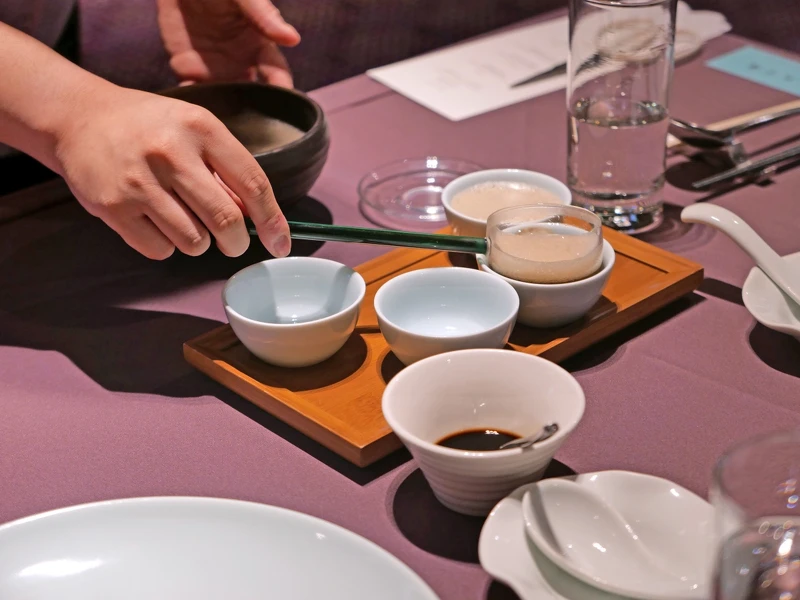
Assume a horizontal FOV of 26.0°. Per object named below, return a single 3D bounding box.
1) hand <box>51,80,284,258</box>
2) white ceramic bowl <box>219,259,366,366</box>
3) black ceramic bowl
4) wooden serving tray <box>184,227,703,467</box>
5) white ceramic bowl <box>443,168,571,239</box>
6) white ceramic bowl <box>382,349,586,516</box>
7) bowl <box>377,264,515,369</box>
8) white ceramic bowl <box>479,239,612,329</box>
[{"bbox_3d":[-0.130,-0.068,0.975,0.138,0.085,0.085,20,35,34],"label":"hand"},{"bbox_3d":[-0.059,0.011,0.987,0.081,0.038,0.081,-1,29,0],"label":"white ceramic bowl"},{"bbox_3d":[-0.118,-0.094,1.188,0.138,0.062,0.138,-1,29,0],"label":"black ceramic bowl"},{"bbox_3d":[0.032,0.012,1.032,0.283,0.019,0.151,-25,37,-37],"label":"wooden serving tray"},{"bbox_3d":[0.067,-0.048,1.092,0.081,0.038,0.081,-1,29,1],"label":"white ceramic bowl"},{"bbox_3d":[0.043,0.074,0.883,0.102,0.053,0.102,-1,29,1],"label":"white ceramic bowl"},{"bbox_3d":[0.026,0.018,0.973,0.081,0.038,0.081,-1,29,1],"label":"bowl"},{"bbox_3d":[0.085,-0.010,1.022,0.081,0.038,0.081,-1,29,1],"label":"white ceramic bowl"}]

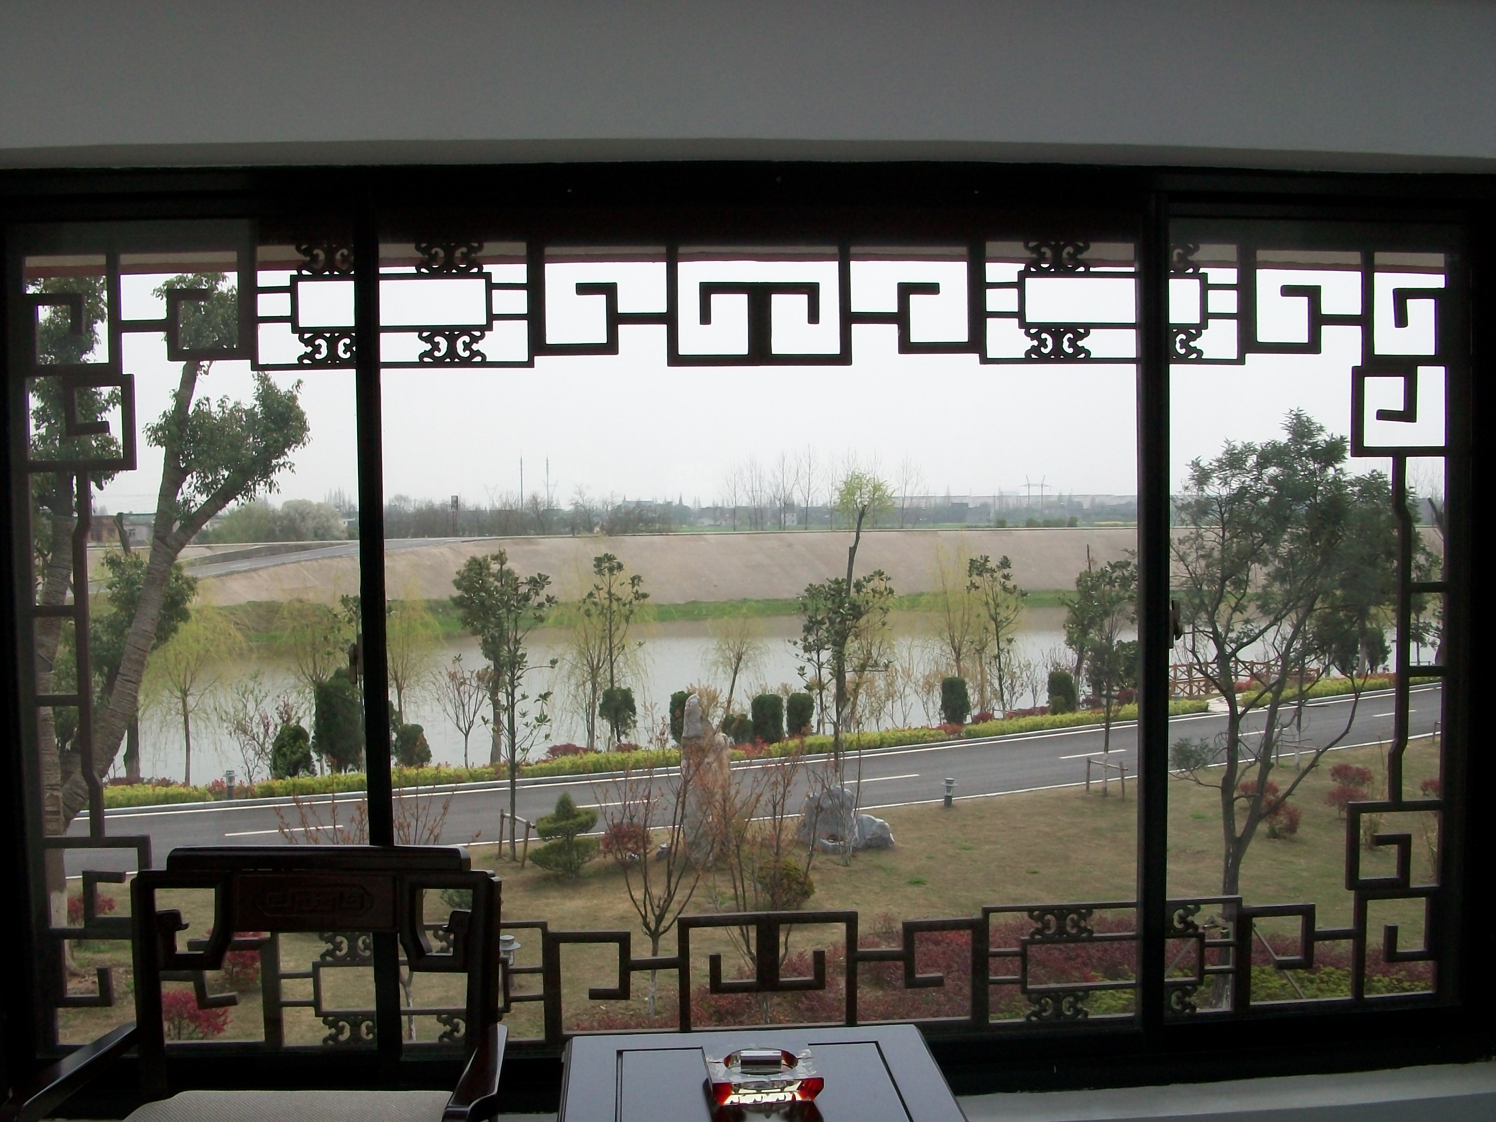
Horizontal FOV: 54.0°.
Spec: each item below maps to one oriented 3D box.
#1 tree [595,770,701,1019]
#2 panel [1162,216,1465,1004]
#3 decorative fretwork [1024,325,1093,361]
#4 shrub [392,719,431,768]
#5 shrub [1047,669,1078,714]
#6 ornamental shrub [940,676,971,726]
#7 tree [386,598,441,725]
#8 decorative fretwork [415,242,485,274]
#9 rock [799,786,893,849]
[{"bbox_3d":[-1.063,3.589,16.000,1.171,2.736,1.200,-1,2,0],"label":"tree"},{"bbox_3d":[1.122,0.122,2.948,0.617,1.583,0.050,-1,2,-4],"label":"panel"},{"bbox_3d":[0.629,-0.441,2.980,0.137,0.069,0.025,-1,2,-3],"label":"decorative fretwork"},{"bbox_3d":[-7.501,4.083,32.800,0.887,1.148,0.920,-1,2,0],"label":"shrub"},{"bbox_3d":[10.704,4.452,49.950,1.034,1.552,1.034,-1,2,0],"label":"shrub"},{"bbox_3d":[5.450,3.684,38.600,0.798,1.320,0.800,-1,2,0],"label":"ornamental shrub"},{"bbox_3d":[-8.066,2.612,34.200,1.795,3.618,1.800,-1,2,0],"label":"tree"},{"bbox_3d":[-0.591,-0.601,2.910,0.139,0.065,0.025,-1,2,-3],"label":"decorative fretwork"},{"bbox_3d":[2.008,5.314,30.231,1.972,1.298,1.250,-1,2,0],"label":"rock"}]

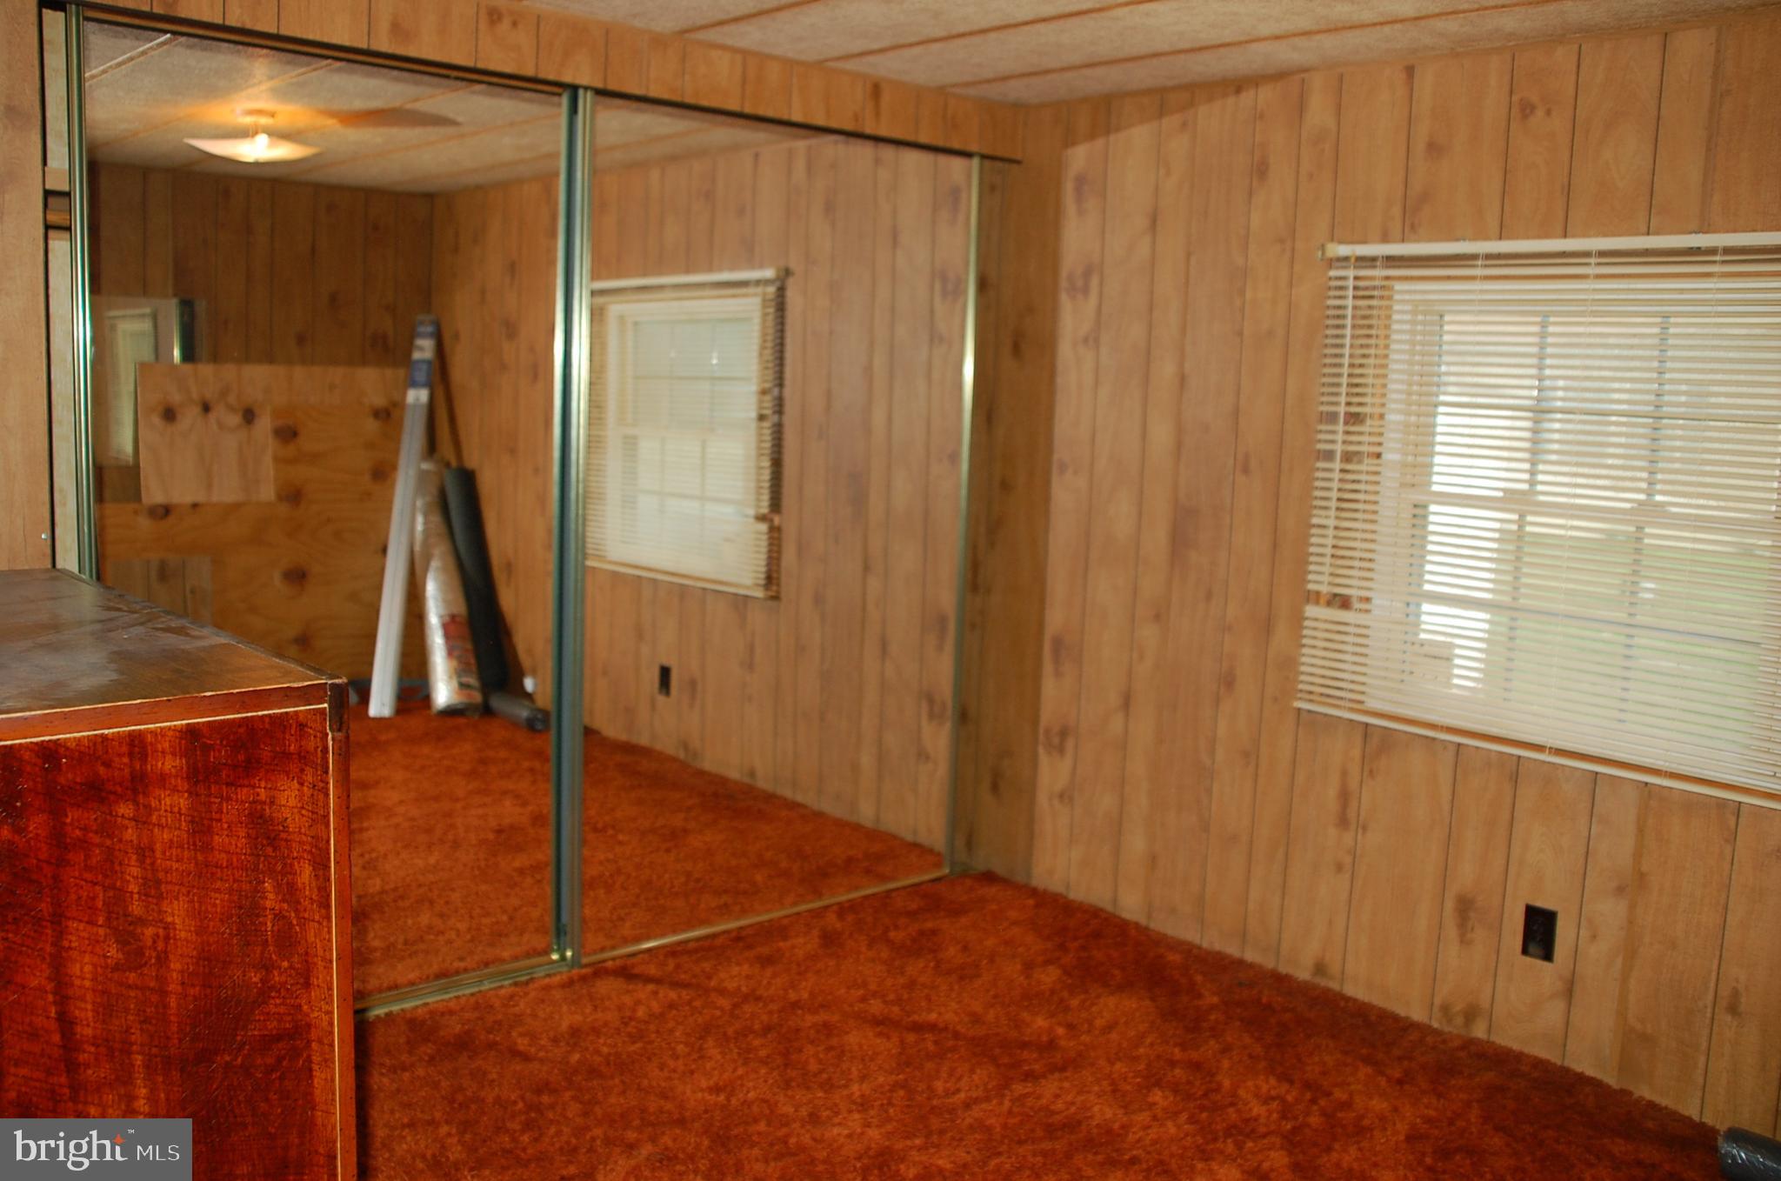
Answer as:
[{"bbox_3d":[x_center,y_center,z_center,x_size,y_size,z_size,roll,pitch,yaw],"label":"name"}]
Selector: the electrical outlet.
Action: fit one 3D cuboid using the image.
[{"bbox_3d":[1.395,0.737,3.286,0.010,0.115,0.070,-5,11,-42],"label":"electrical outlet"}]

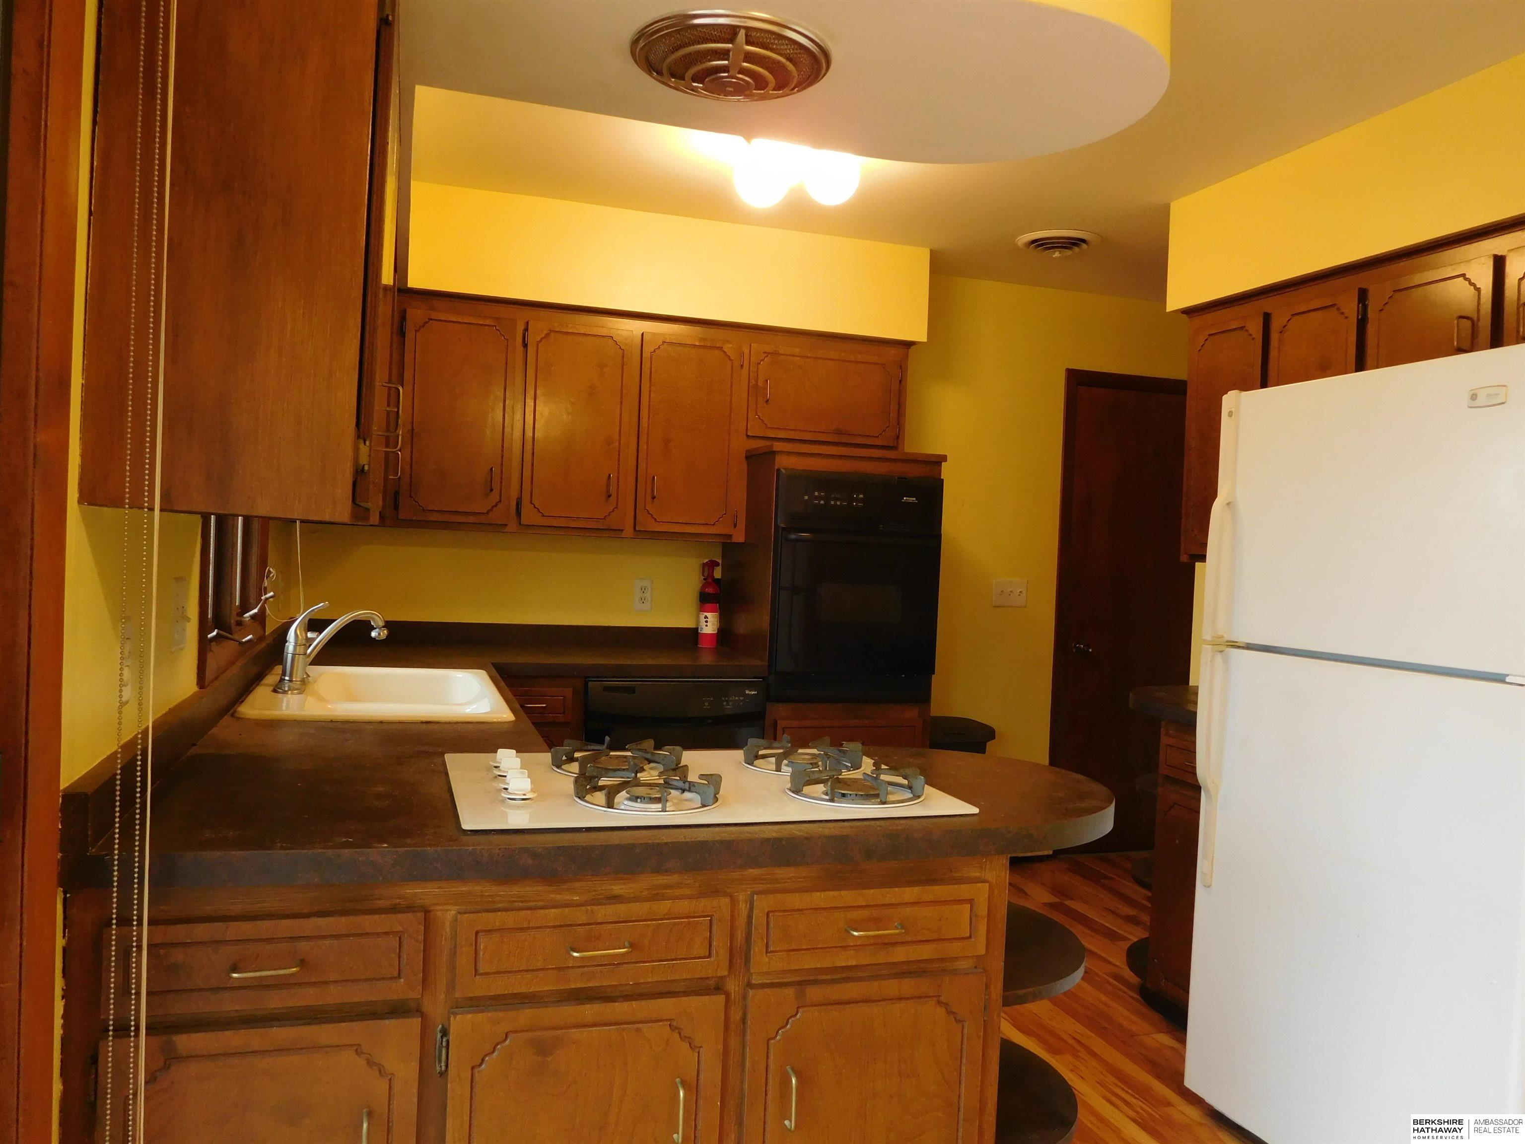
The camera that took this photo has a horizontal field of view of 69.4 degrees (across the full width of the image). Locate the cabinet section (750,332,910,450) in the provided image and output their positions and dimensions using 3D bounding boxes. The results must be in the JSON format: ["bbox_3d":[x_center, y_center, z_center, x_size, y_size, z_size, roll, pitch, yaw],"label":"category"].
[{"bbox_3d":[0.205,-0.664,4.212,0.624,0.405,0.313,2,2,-18],"label":"cabinet section"}]

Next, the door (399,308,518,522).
[{"bbox_3d":[-0.991,-0.500,3.588,0.353,0.680,0.022,2,2,-18],"label":"door"}]

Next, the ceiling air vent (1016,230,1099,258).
[{"bbox_3d":[1.082,-1.180,4.037,0.310,0.060,0.310,2,1,-18],"label":"ceiling air vent"}]

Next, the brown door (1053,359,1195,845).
[{"bbox_3d":[1.628,0.197,4.875,0.715,2.118,0.070,2,1,-18],"label":"brown door"}]

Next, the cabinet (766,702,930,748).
[{"bbox_3d":[0.183,0.810,4.052,0.600,0.780,0.590,2,2,-18],"label":"cabinet"}]

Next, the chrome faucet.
[{"bbox_3d":[-1.050,0.175,2.694,0.260,0.207,0.080,2,1,-18],"label":"chrome faucet"}]

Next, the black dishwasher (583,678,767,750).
[{"bbox_3d":[-0.383,0.758,3.926,0.607,0.831,0.600,2,1,-18],"label":"black dishwasher"}]

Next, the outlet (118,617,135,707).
[{"bbox_3d":[-0.904,0.124,1.559,0.010,0.120,0.075,2,2,-18],"label":"outlet"}]

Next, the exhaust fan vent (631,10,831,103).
[{"bbox_3d":[-0.049,-0.780,1.725,0.306,0.060,0.306,3,1,0],"label":"exhaust fan vent"}]

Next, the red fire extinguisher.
[{"bbox_3d":[-0.207,0.123,4.233,0.085,0.337,0.085,3,1,-6],"label":"red fire extinguisher"}]

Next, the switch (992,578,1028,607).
[{"bbox_3d":[1.031,0.088,4.593,0.162,0.114,0.012,2,2,-18],"label":"switch"}]

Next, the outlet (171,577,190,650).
[{"bbox_3d":[-0.967,0.068,1.840,0.010,0.121,0.116,2,1,-18],"label":"outlet"}]

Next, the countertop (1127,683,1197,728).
[{"bbox_3d":[1.386,0.401,3.155,0.580,0.040,0.850,2,2,-18],"label":"countertop"}]

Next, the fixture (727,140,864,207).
[{"bbox_3d":[0.093,-1.079,2.957,0.360,0.200,0.280,2,2,-18],"label":"fixture"}]

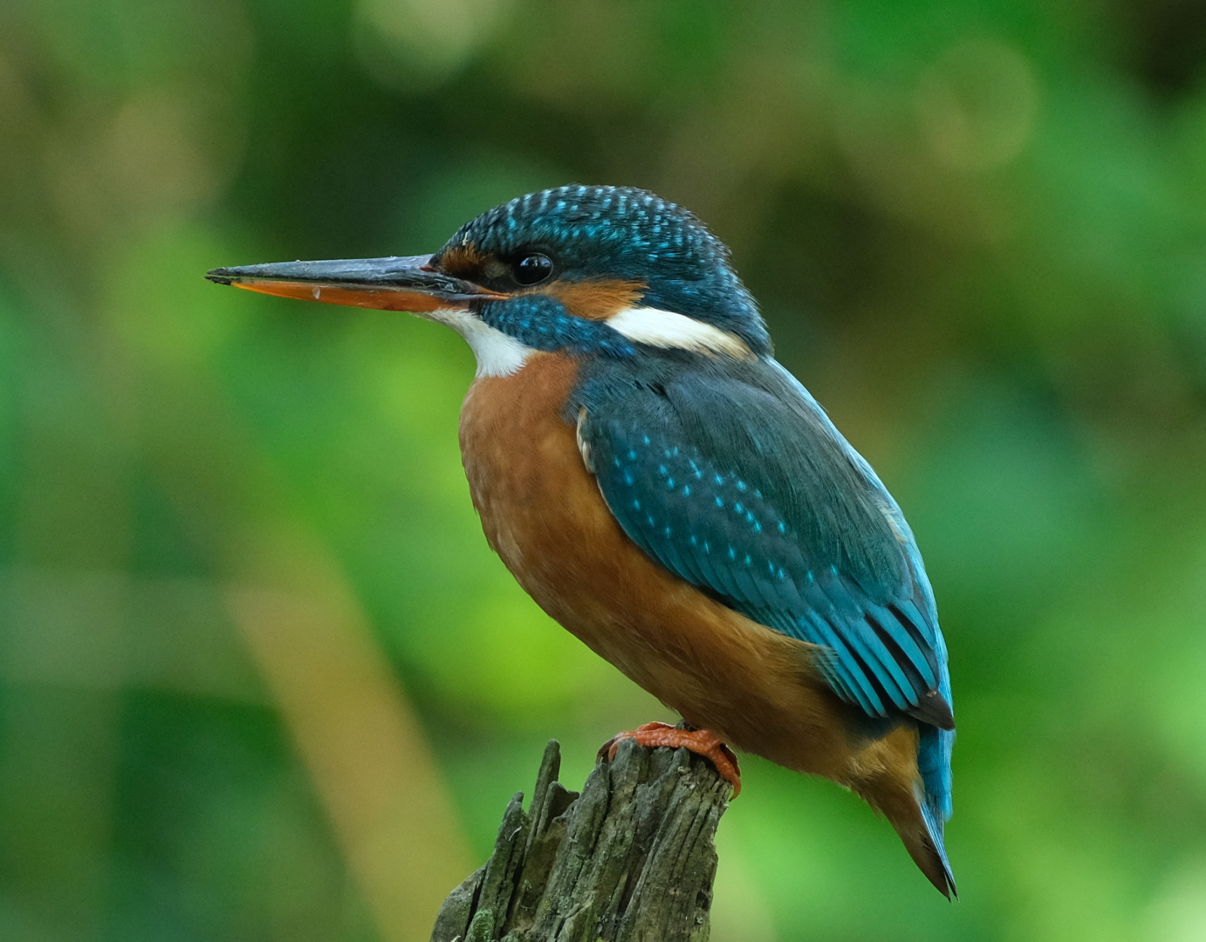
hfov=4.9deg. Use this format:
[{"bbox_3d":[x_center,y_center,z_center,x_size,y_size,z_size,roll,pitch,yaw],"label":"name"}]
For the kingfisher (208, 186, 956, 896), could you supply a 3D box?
[{"bbox_3d":[-0.003,0.011,2.200,0.117,0.110,0.054,0,3,4],"label":"kingfisher"}]

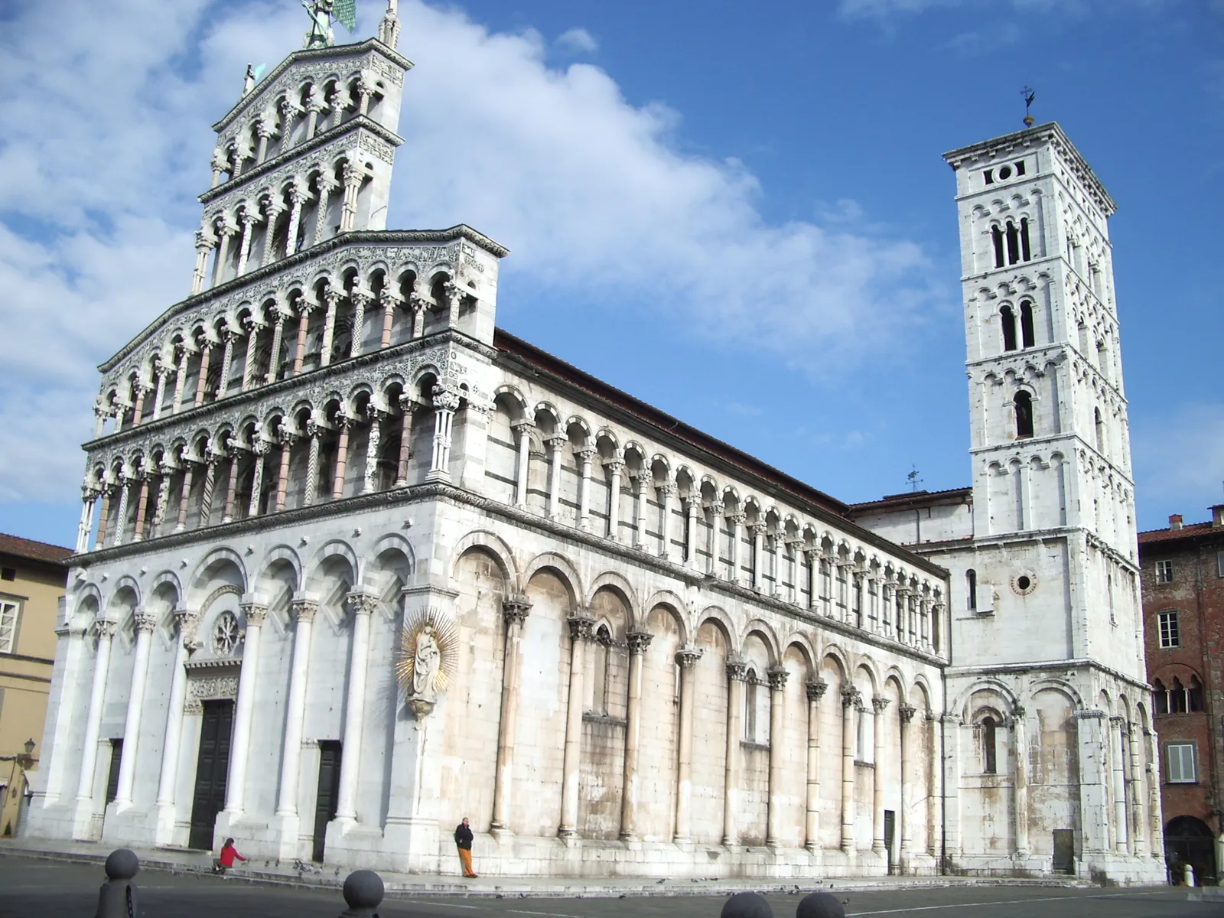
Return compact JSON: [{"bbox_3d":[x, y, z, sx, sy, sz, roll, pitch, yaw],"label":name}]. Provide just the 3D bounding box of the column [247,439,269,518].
[{"bbox_3d":[-13.670,0.779,47.883,0.420,3.150,0.430,-11,-22,36],"label":"column"}]

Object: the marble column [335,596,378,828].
[{"bbox_3d":[-8.011,7.718,38.087,0.700,7.103,0.680,-11,-22,36],"label":"marble column"}]

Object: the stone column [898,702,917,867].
[{"bbox_3d":[14.136,15.659,59.244,0.600,7.800,0.620,-11,-22,37],"label":"stone column"}]

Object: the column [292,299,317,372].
[{"bbox_3d":[-11.431,-4.361,45.279,0.500,3.032,0.500,-11,-22,36],"label":"column"}]

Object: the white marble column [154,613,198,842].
[{"bbox_3d":[-15.177,9.174,43.212,0.750,8.000,0.750,-11,-22,37],"label":"white marble column"}]

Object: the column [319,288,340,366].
[{"bbox_3d":[-10.866,-4.994,47.663,0.420,3.200,0.430,-11,-22,36],"label":"column"}]

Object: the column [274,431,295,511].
[{"bbox_3d":[-11.866,0.532,44.749,0.500,3.100,0.500,-11,-22,37],"label":"column"}]

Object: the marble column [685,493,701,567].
[{"bbox_3d":[3.134,2.756,47.952,0.400,2.800,0.400,-11,-22,37],"label":"marble column"}]

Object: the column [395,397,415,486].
[{"bbox_3d":[-7.209,-0.514,43.068,0.420,3.220,0.430,2,-18,1],"label":"column"}]

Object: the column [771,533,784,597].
[{"bbox_3d":[7.424,4.715,55.133,0.500,3.050,0.500,-11,-22,37],"label":"column"}]

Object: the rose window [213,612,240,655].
[{"bbox_3d":[-14.024,6.343,44.982,1.700,1.750,0.300,-11,-22,37],"label":"rose window"}]

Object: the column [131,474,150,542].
[{"bbox_3d":[-18.714,1.950,49.088,0.400,2.800,0.400,-11,-22,37],"label":"column"}]

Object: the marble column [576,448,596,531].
[{"bbox_3d":[-1.006,1.245,47.581,0.480,3.200,0.460,-11,-22,36],"label":"marble column"}]

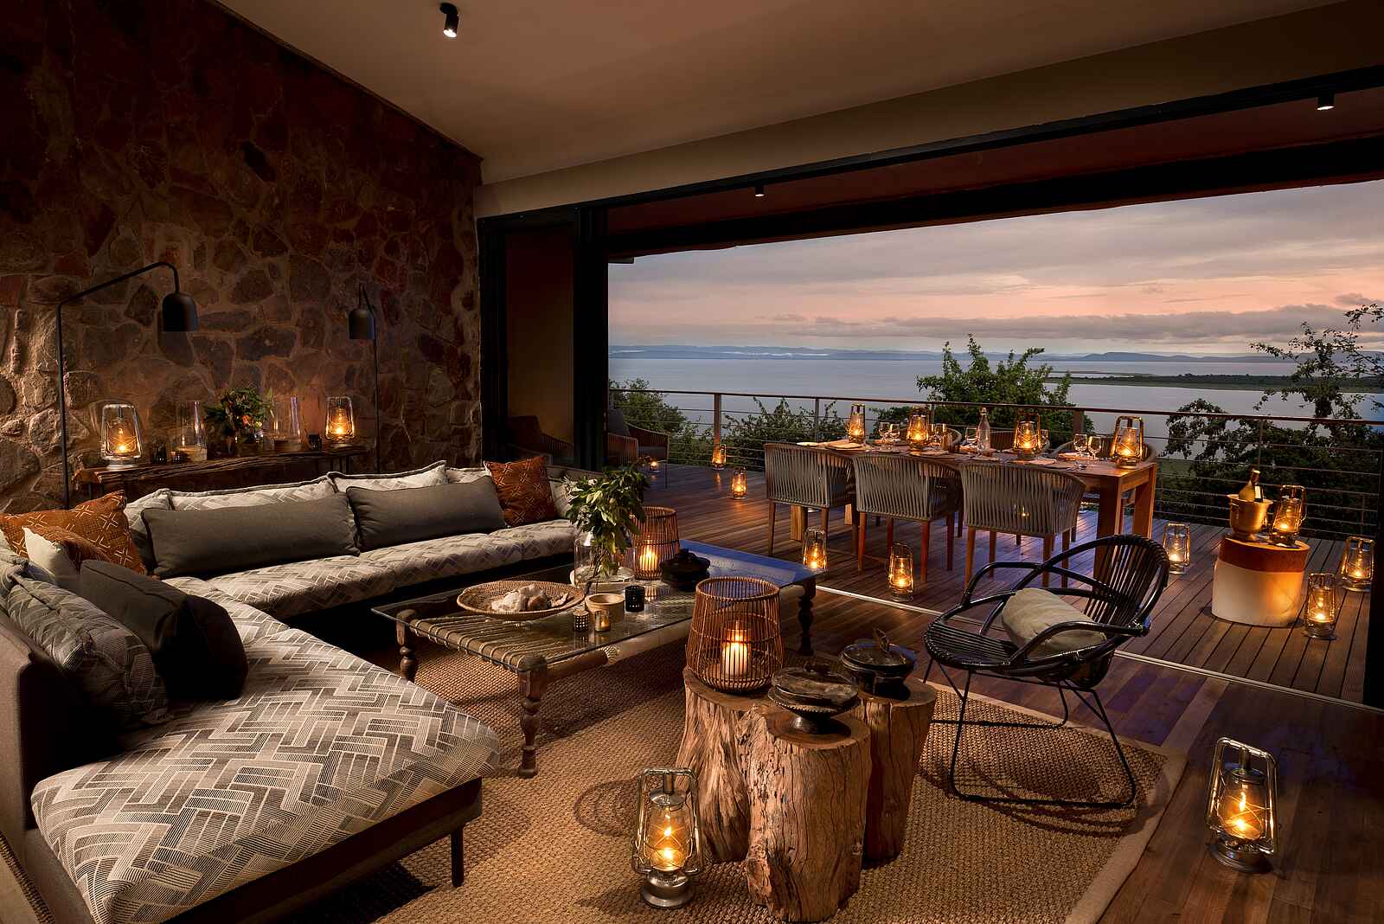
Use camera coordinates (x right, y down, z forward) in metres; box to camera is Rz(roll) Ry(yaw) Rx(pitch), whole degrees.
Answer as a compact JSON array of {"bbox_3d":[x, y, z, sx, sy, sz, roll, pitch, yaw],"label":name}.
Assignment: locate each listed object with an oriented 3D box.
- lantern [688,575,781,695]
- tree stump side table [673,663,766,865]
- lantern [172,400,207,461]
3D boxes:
[{"bbox_3d":[0.133,0.524,2.491,0.288,0.280,0.288,1,7,3],"label":"lantern"},{"bbox_3d":[0.125,0.907,2.435,0.330,0.470,0.320,1,7,3],"label":"tree stump side table"},{"bbox_3d":[-3.087,-0.213,4.961,0.157,0.391,0.157,7,10,41],"label":"lantern"}]

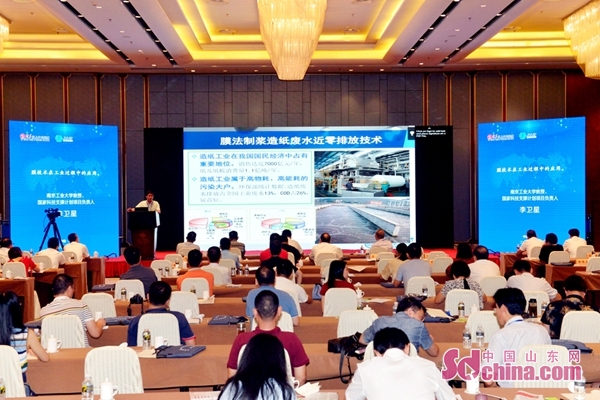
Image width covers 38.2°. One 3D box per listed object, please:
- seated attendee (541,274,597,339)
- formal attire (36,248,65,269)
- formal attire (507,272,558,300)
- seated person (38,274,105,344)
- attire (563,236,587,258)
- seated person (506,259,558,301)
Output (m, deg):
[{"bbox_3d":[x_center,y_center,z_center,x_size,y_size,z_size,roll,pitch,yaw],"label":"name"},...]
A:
[{"bbox_3d":[2.506,1.328,8.000,0.560,1.250,0.750,0,0,0],"label":"seated attendee"},{"bbox_3d":[-4.301,1.118,15.000,0.520,0.620,0.450,0,0,12],"label":"formal attire"},{"bbox_3d":[2.509,1.097,9.350,0.560,0.650,0.480,0,0,3],"label":"formal attire"},{"bbox_3d":[-2.035,1.297,7.750,0.530,1.260,0.820,0,0,7],"label":"seated person"},{"bbox_3d":[5.512,1.048,17.400,0.500,0.650,0.420,0,0,-1],"label":"attire"},{"bbox_3d":[2.645,1.325,9.900,0.580,1.250,0.780,0,0,-7],"label":"seated person"}]

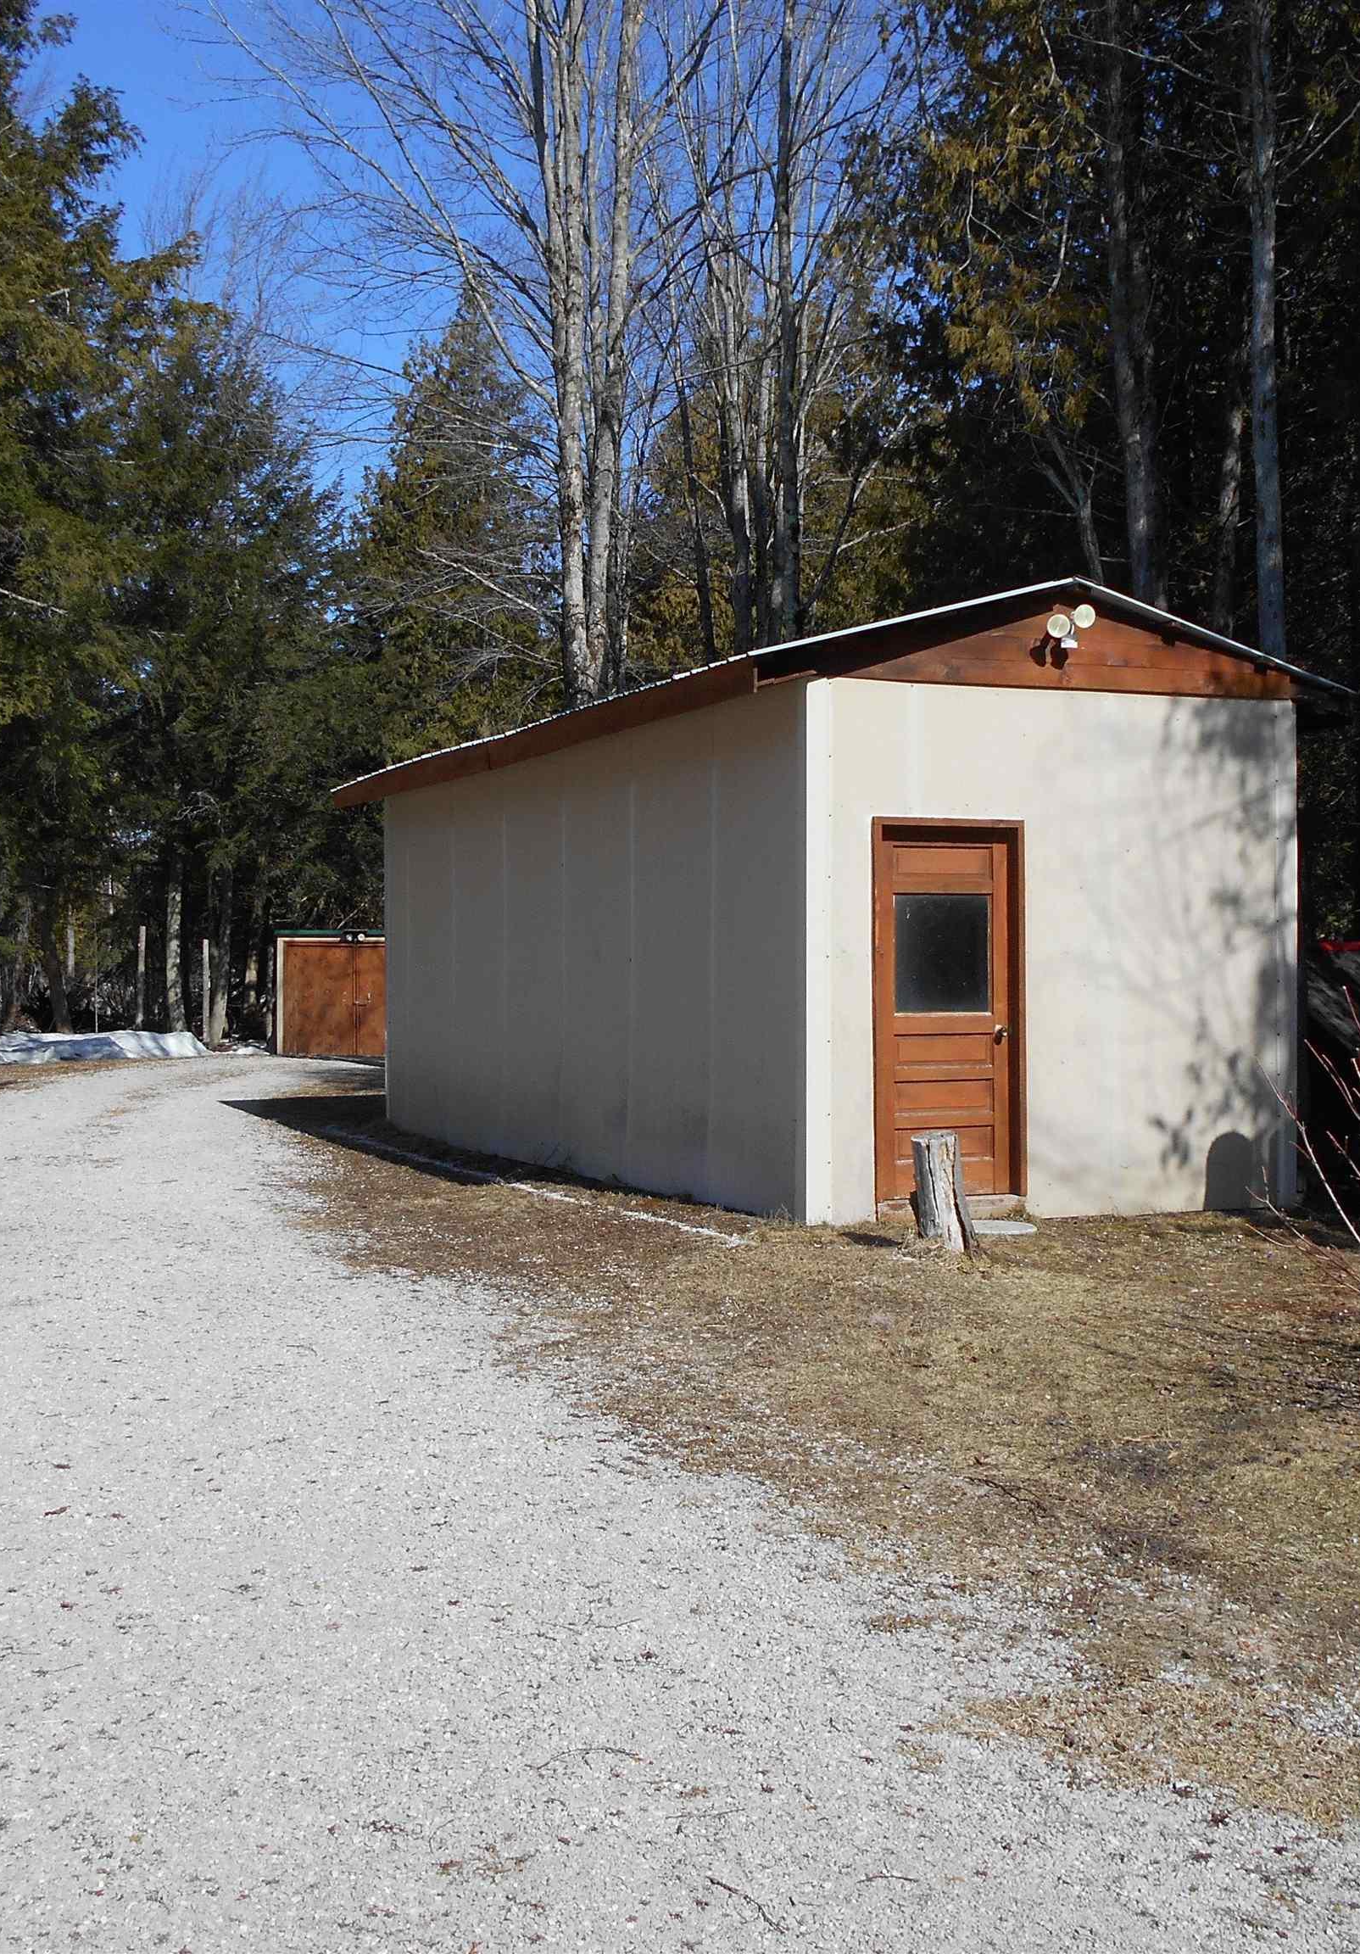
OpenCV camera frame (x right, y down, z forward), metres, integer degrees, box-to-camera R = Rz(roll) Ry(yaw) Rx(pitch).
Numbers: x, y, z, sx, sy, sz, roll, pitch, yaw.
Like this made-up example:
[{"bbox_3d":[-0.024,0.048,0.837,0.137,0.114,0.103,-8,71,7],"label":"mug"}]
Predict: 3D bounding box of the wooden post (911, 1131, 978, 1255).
[{"bbox_3d":[1.355,1.100,9.980,0.340,0.580,0.330,0,1,0],"label":"wooden post"}]

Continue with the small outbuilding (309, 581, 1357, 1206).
[{"bbox_3d":[0.461,-0.450,14.947,4.004,3.582,8.607,-1,1,-24],"label":"small outbuilding"}]

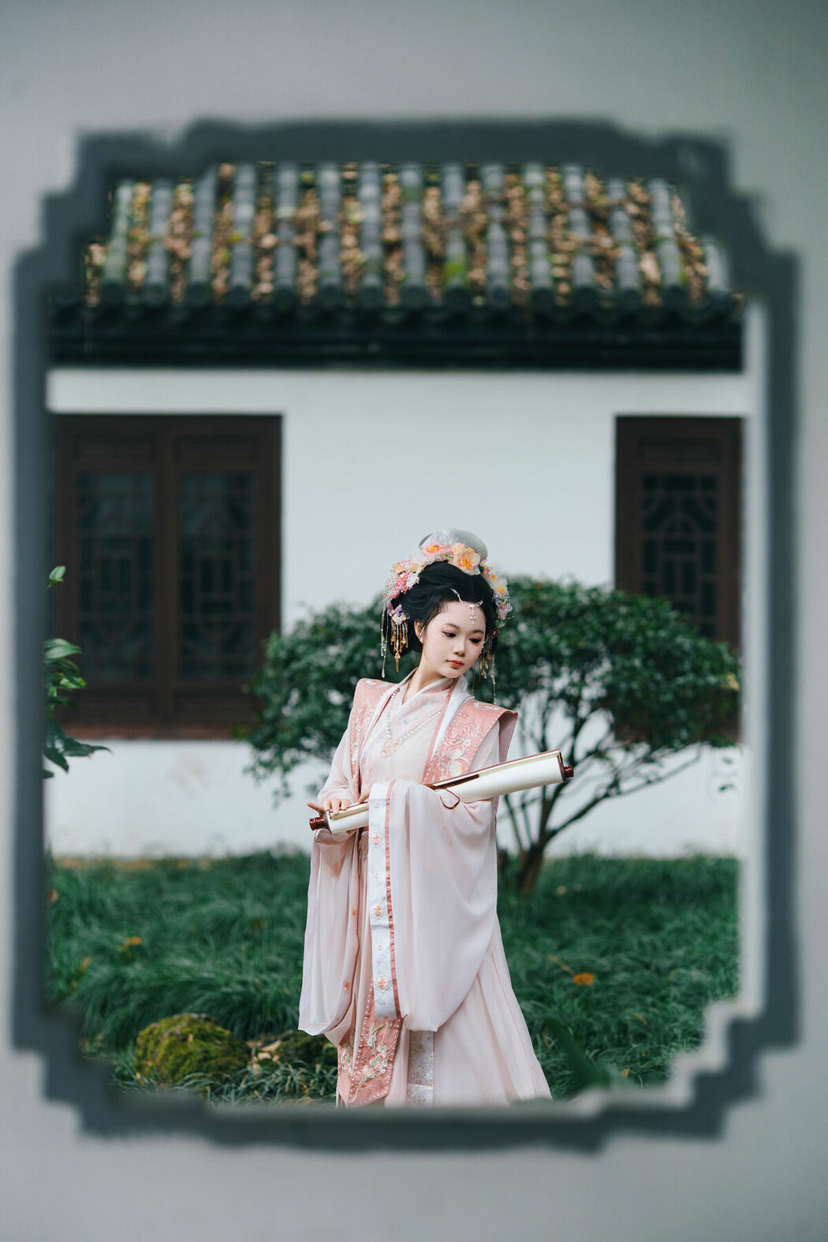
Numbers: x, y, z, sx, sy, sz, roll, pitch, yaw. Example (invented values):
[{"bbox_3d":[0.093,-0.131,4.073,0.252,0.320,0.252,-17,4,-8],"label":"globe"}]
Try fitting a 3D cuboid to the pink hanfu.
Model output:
[{"bbox_3d":[0.033,0.796,10.400,0.600,1.360,0.500,0,0,33],"label":"pink hanfu"}]

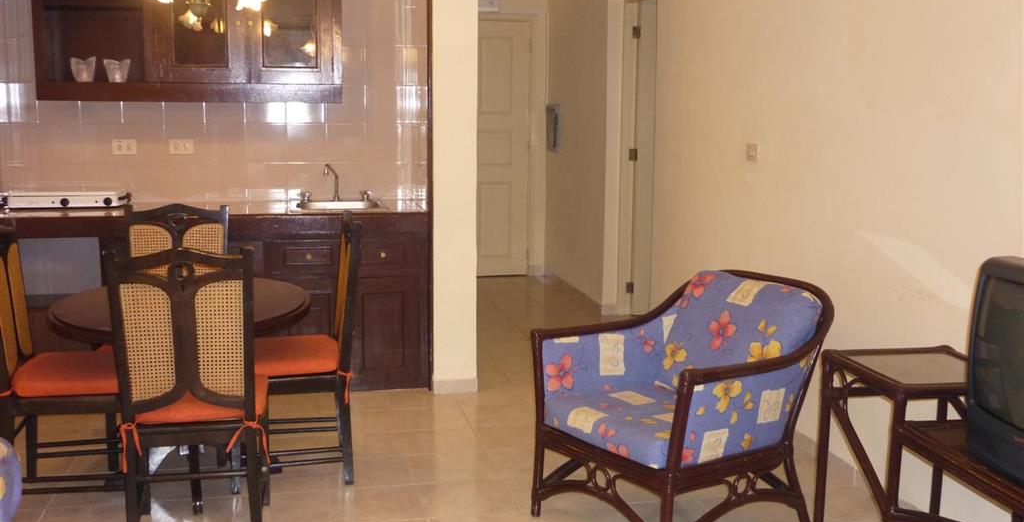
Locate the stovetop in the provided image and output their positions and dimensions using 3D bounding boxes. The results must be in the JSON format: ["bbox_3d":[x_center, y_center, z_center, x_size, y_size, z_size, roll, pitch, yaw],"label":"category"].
[{"bbox_3d":[-2.168,-0.303,4.765,0.560,0.090,0.290,-2,9,-13],"label":"stovetop"}]

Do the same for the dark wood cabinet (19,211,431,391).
[{"bbox_3d":[-1.377,0.183,4.887,1.860,0.894,0.570,-2,9,-13],"label":"dark wood cabinet"}]

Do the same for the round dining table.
[{"bbox_3d":[-1.184,0.483,3.592,0.910,0.700,0.910,-2,9,-13],"label":"round dining table"}]

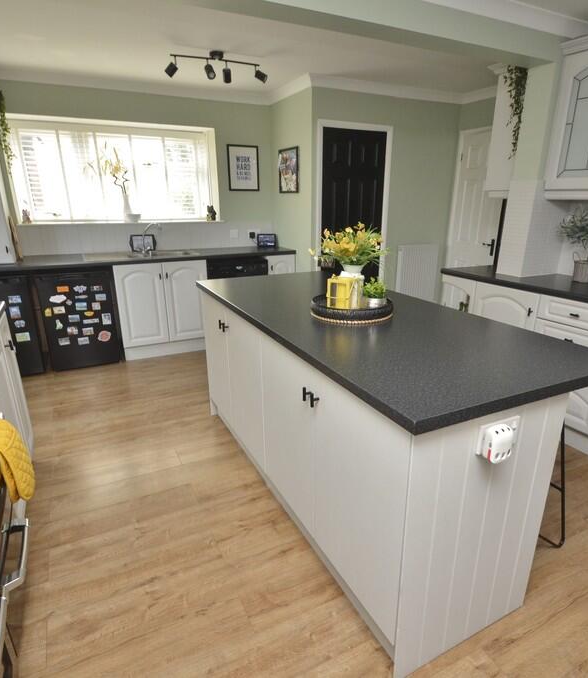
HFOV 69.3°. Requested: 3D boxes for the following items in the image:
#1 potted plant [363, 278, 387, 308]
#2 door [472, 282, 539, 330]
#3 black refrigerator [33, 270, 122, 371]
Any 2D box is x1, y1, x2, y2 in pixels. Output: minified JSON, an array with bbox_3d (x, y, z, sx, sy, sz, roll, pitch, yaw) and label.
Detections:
[{"bbox_3d":[0.400,-0.235,2.118,0.122,0.142,0.122,0,18,0],"label":"potted plant"},{"bbox_3d":[1.427,0.013,2.954,0.025,0.744,0.480,-9,20,-25],"label":"door"},{"bbox_3d":[-1.918,-0.215,3.837,0.550,0.840,0.570,-9,20,-24],"label":"black refrigerator"}]

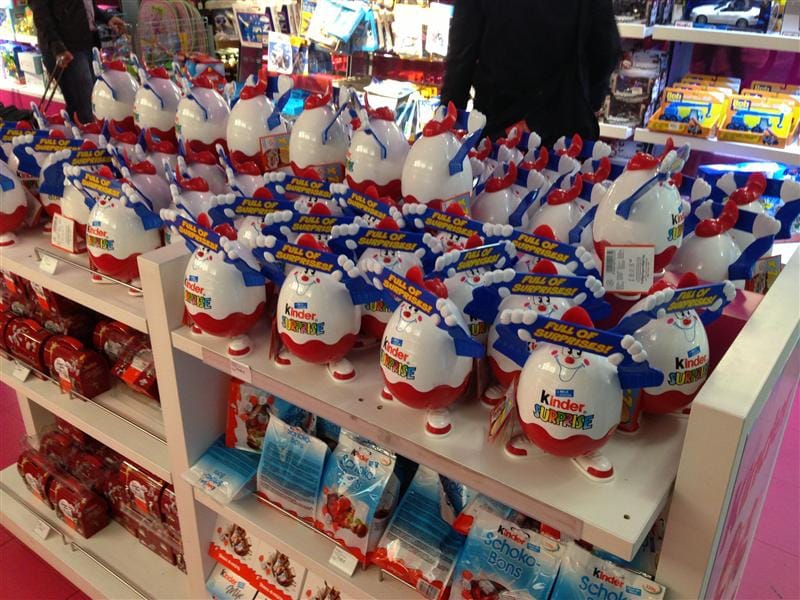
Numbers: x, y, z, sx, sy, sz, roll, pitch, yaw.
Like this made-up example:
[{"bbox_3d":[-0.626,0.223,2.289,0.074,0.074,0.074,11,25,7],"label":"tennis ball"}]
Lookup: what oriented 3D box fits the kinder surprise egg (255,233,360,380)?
[{"bbox_3d":[-0.119,-0.003,1.112,0.192,0.217,0.126,11,28,20],"label":"kinder surprise egg"}]

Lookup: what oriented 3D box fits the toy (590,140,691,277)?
[{"bbox_3d":[0.379,-0.135,1.173,0.151,0.229,0.203,16,31,29],"label":"toy"}]

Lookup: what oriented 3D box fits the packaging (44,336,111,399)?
[{"bbox_3d":[-0.759,0.148,1.793,0.153,0.112,0.073,18,31,32],"label":"packaging"}]

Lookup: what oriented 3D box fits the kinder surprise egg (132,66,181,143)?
[{"bbox_3d":[-0.589,-0.496,1.837,0.126,0.217,0.192,-9,28,-18],"label":"kinder surprise egg"}]

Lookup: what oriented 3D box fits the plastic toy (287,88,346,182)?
[{"bbox_3d":[-0.173,-0.389,1.717,0.151,0.229,0.203,-11,28,-21],"label":"plastic toy"}]

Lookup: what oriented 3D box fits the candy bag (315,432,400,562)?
[{"bbox_3d":[-0.062,0.321,1.261,0.114,0.189,0.048,18,8,32],"label":"candy bag"}]

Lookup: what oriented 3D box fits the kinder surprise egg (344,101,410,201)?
[{"bbox_3d":[-0.041,-0.296,1.421,0.126,0.217,0.192,1,26,0],"label":"kinder surprise egg"}]

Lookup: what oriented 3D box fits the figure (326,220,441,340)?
[{"bbox_3d":[-0.007,-0.030,1.267,0.203,0.229,0.151,6,27,12],"label":"figure"}]

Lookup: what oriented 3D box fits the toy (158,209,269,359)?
[{"bbox_3d":[-0.302,-0.038,1.280,0.203,0.229,0.151,19,32,34],"label":"toy"}]

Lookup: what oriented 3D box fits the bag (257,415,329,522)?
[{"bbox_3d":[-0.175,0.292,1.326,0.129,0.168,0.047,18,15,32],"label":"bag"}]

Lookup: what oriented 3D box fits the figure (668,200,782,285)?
[{"bbox_3d":[0.488,-0.041,1.200,0.126,0.217,0.192,-13,29,-25],"label":"figure"}]

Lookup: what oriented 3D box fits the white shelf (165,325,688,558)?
[{"bbox_3d":[0.045,0.120,1.260,0.845,0.033,0.370,18,31,32],"label":"white shelf"}]

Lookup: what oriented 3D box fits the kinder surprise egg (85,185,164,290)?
[{"bbox_3d":[-0.539,-0.140,1.468,0.203,0.229,0.151,16,30,28],"label":"kinder surprise egg"}]

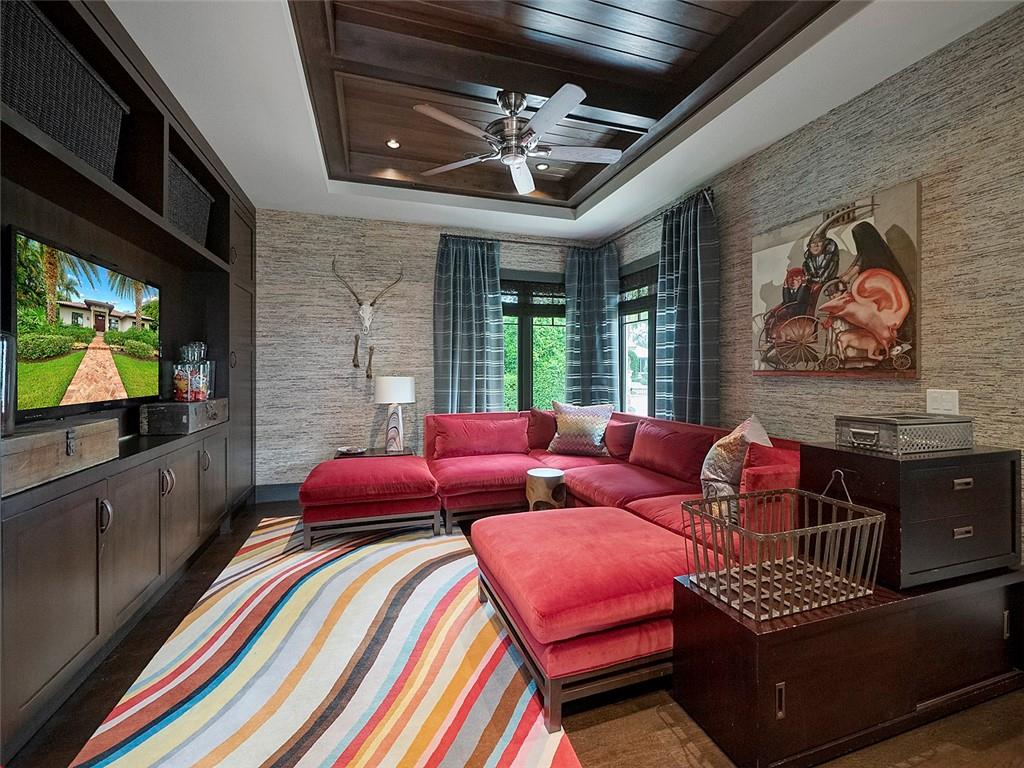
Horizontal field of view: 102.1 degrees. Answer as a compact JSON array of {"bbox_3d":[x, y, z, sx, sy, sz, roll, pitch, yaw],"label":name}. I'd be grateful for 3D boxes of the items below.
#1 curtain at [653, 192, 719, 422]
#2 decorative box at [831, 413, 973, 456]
[{"bbox_3d":[1.483,-0.186,3.579,0.190,2.730,0.630,0,1,-18],"label":"curtain"},{"bbox_3d":[1.750,0.216,1.856,0.503,0.138,0.242,0,1,-18],"label":"decorative box"}]

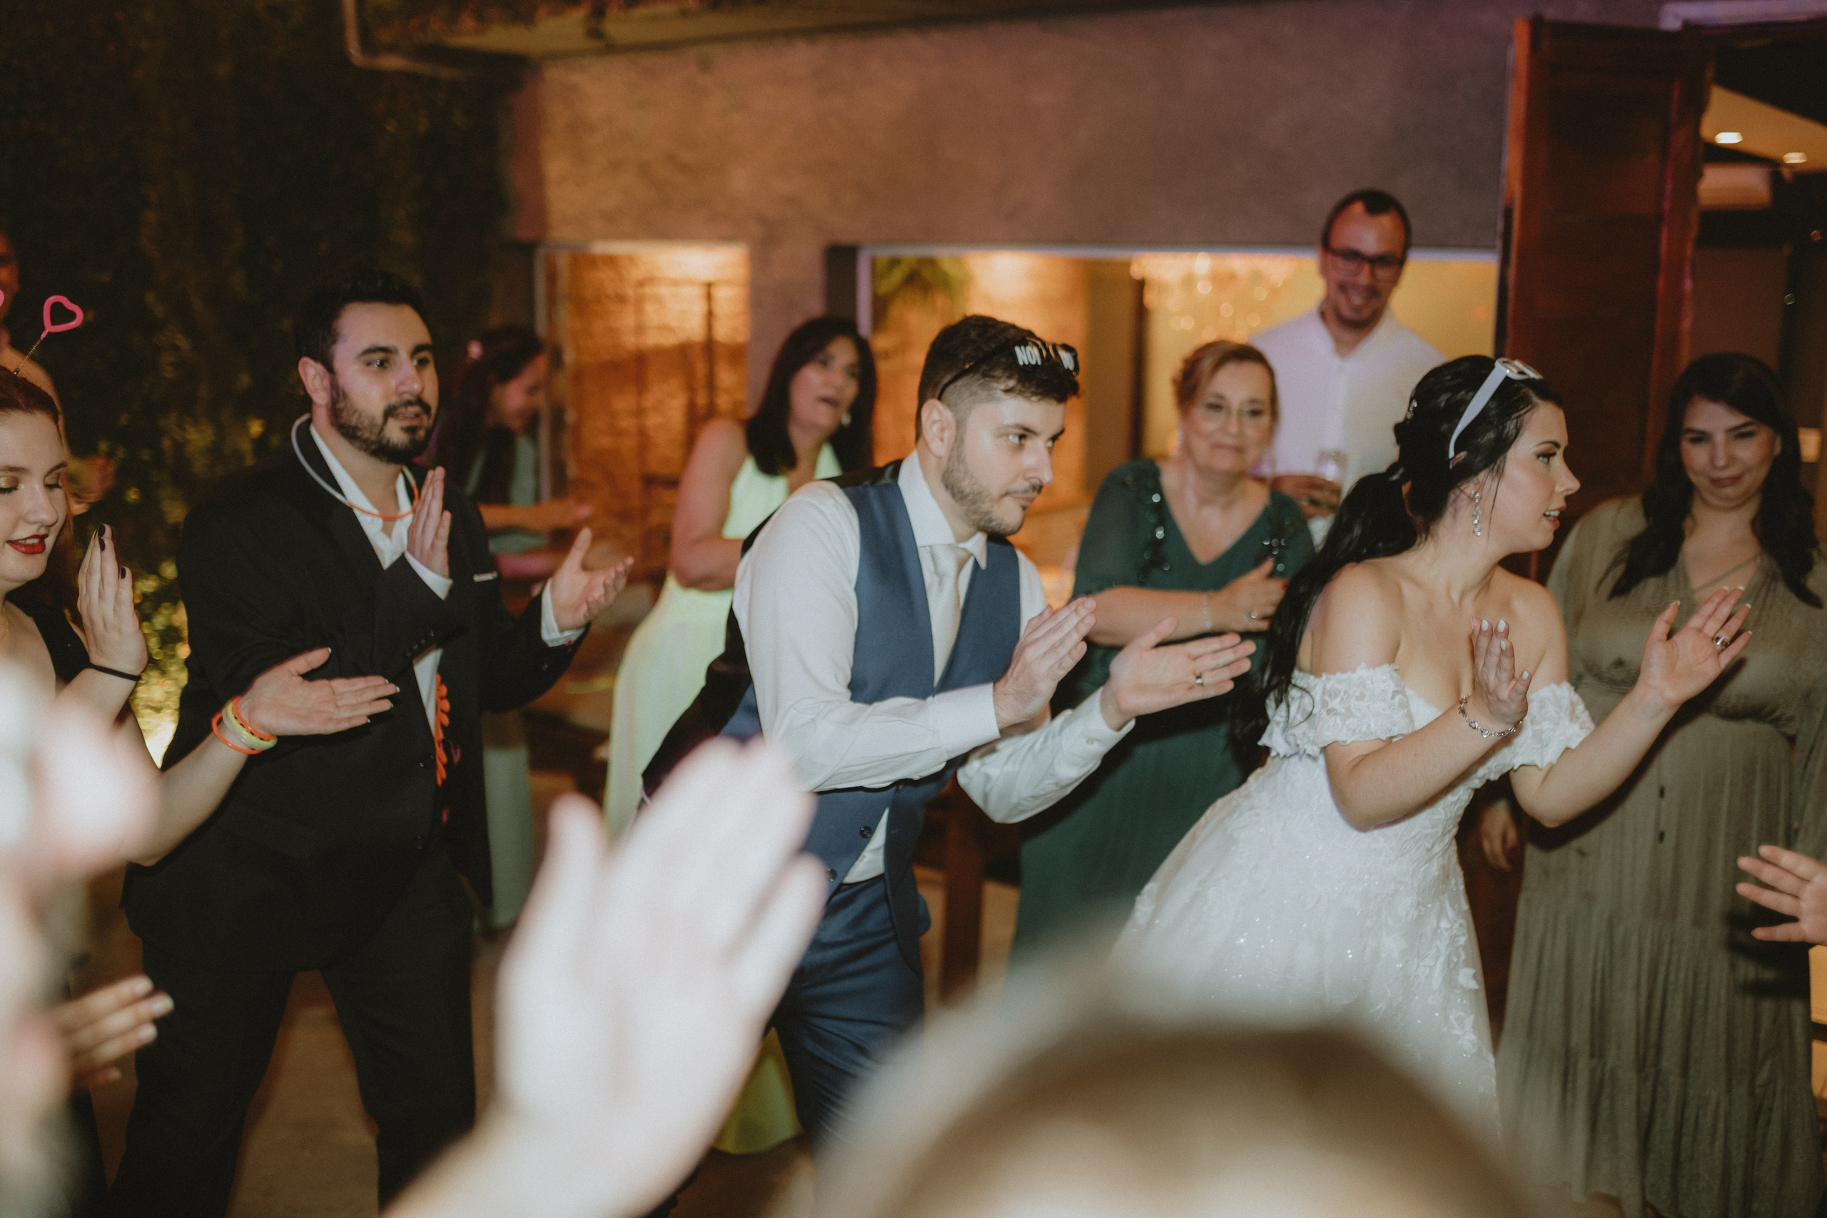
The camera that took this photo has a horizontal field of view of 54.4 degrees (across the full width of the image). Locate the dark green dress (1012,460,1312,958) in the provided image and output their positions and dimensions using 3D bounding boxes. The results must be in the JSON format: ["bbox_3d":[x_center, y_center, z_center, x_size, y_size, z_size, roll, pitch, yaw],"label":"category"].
[{"bbox_3d":[0.432,0.427,3.010,0.550,1.330,0.420,0,10,-4],"label":"dark green dress"}]

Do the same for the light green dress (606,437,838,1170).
[{"bbox_3d":[-0.361,0.343,3.420,0.460,1.350,0.440,-5,11,-33],"label":"light green dress"}]

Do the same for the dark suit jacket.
[{"bbox_3d":[-0.747,0.086,2.346,0.550,0.710,0.440,-8,12,-42],"label":"dark suit jacket"}]

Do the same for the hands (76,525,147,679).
[{"bbox_3d":[-0.830,-0.008,1.840,0.080,0.165,0.055,-8,3,20],"label":"hands"}]

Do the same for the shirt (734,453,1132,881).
[{"bbox_3d":[0.015,0.069,2.139,0.520,0.570,0.440,2,12,-38],"label":"shirt"}]

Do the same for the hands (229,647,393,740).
[{"bbox_3d":[-0.646,0.090,1.920,0.175,0.095,0.060,-1,10,-9],"label":"hands"}]

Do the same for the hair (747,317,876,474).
[{"bbox_3d":[-0.189,-0.397,3.330,0.220,0.300,0.220,1,7,-35],"label":"hair"}]

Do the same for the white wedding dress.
[{"bbox_3d":[0.456,0.652,2.263,0.820,1.190,0.850,-6,11,-34],"label":"white wedding dress"}]

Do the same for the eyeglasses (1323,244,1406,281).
[{"bbox_3d":[0.763,-0.591,3.020,0.140,0.046,0.140,11,19,6],"label":"eyeglasses"}]

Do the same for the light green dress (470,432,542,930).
[{"bbox_3d":[-1.106,0.154,4.333,0.420,1.200,0.420,-7,12,-39],"label":"light green dress"}]

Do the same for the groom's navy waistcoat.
[{"bbox_3d":[-0.060,0.115,2.120,0.410,0.600,0.290,-9,29,-44],"label":"groom's navy waistcoat"}]

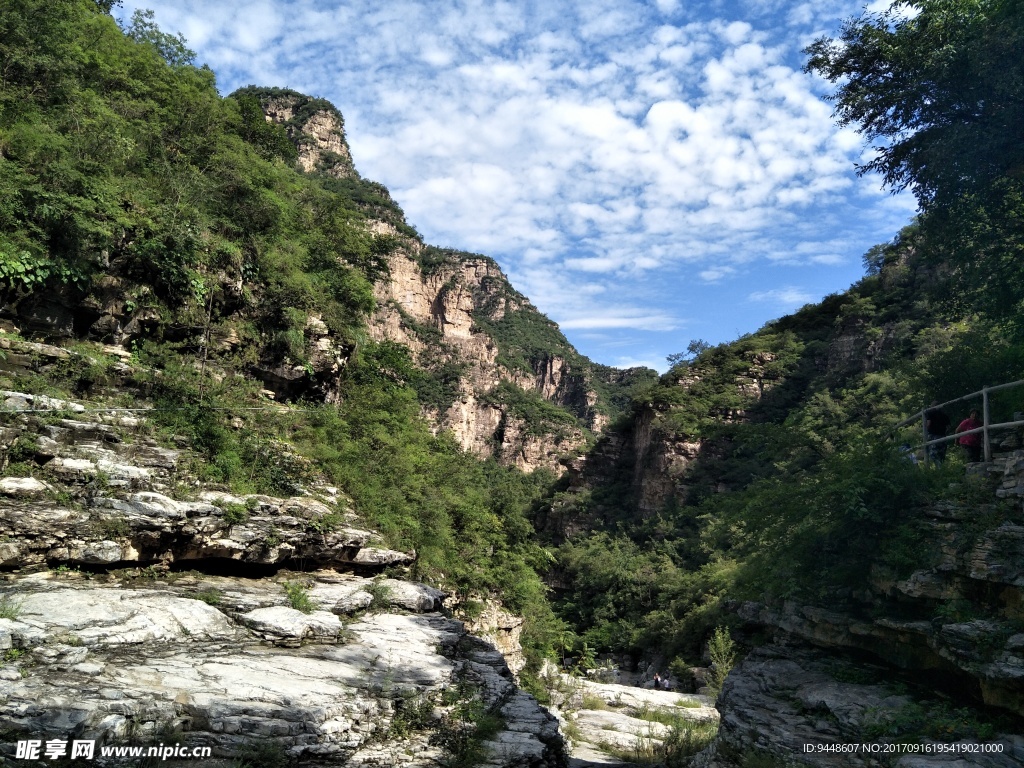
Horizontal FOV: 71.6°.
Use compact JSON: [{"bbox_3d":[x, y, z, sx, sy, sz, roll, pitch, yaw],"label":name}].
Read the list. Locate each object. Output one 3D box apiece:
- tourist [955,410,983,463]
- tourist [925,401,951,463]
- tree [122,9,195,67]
[{"bbox_3d":[9.526,1.272,14.800,0.540,1.570,0.360,-2,-6,18],"label":"tourist"},{"bbox_3d":[9.169,1.185,15.300,0.550,1.680,0.360,-2,-6,14],"label":"tourist"},{"bbox_3d":[-19.027,-18.063,38.000,4.200,4.500,4.200,0,-6,0],"label":"tree"}]

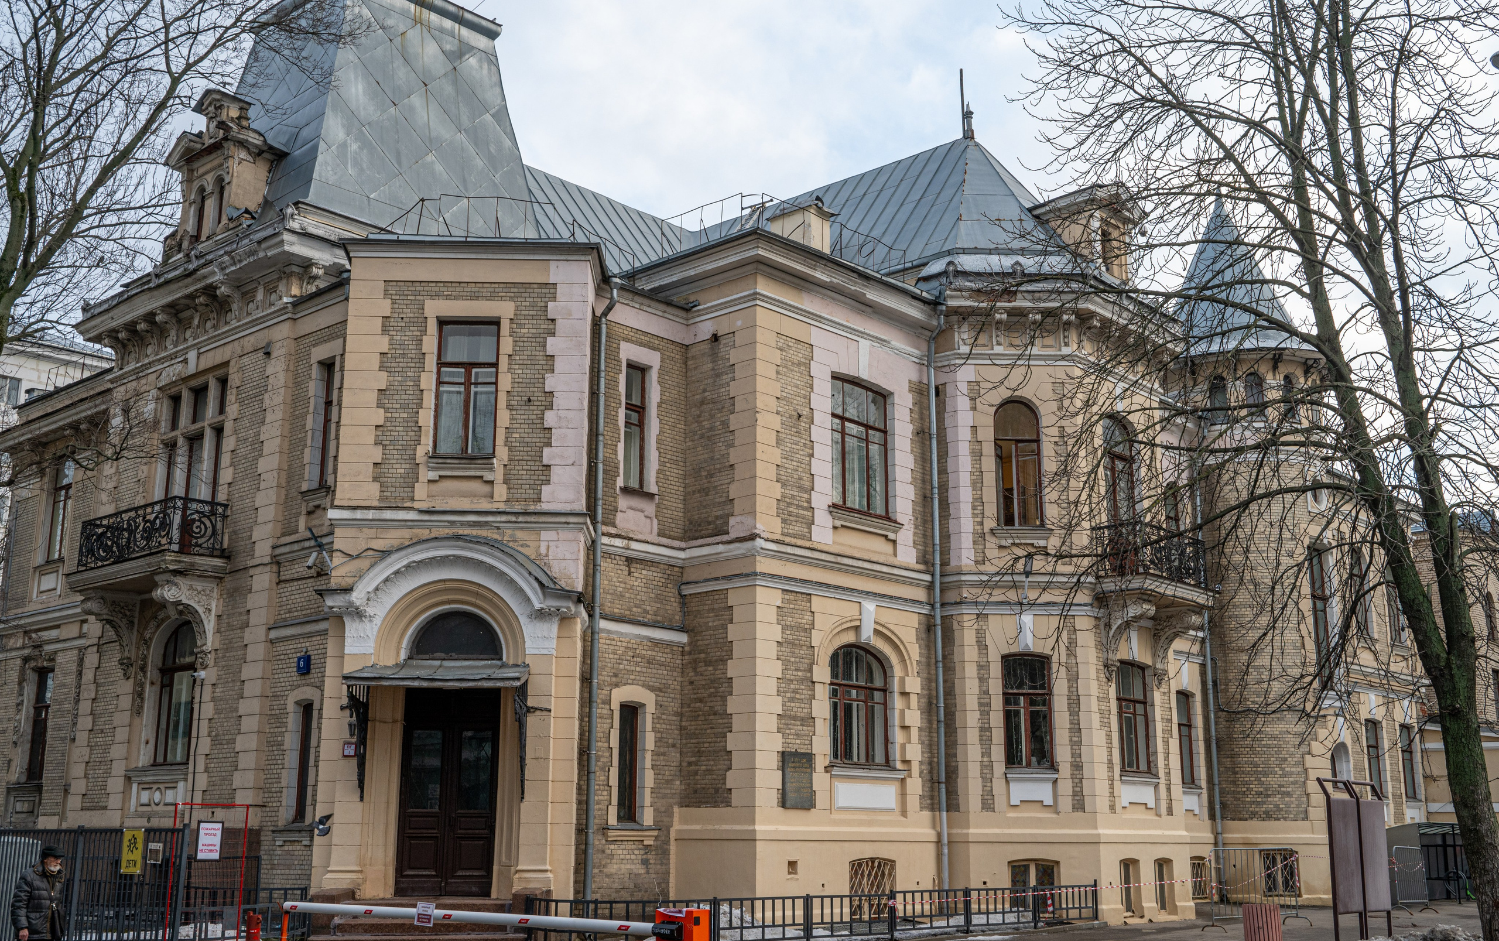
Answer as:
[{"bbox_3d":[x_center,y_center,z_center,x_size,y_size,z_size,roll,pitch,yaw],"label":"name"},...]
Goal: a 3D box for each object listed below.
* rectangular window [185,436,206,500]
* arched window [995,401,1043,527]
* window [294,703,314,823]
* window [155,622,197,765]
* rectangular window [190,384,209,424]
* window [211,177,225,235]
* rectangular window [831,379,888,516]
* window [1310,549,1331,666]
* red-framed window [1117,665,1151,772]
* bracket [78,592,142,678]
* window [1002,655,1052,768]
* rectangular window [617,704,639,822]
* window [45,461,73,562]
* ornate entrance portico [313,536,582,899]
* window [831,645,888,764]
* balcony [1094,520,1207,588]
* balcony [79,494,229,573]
[{"bbox_3d":[-10.714,0.216,28.474,0.940,1.800,0.200,-12,-18,40],"label":"rectangular window"},{"bbox_3d":[5.419,-0.140,29.201,1.000,2.620,0.200,1,-14,-1],"label":"arched window"},{"bbox_3d":[-7.350,4.881,24.492,0.610,1.990,0.200,-12,-18,40],"label":"window"},{"bbox_3d":[-10.595,4.142,27.438,1.800,2.720,0.200,-12,-18,40],"label":"window"},{"bbox_3d":[-10.719,-1.267,28.611,0.760,0.860,0.200,-12,-19,39],"label":"rectangular window"},{"bbox_3d":[-10.674,-5.316,29.638,0.450,1.300,0.200,-12,-18,40],"label":"window"},{"bbox_3d":[2.120,-0.434,28.039,1.700,2.550,0.200,14,-19,-43],"label":"rectangular window"},{"bbox_3d":[14.762,3.635,37.563,0.750,3.300,0.200,10,-17,-33],"label":"window"},{"bbox_3d":[7.625,4.909,29.005,0.200,2.180,1.200,-13,-19,42],"label":"red-framed window"},{"bbox_3d":[-12.514,3.195,28.349,0.440,1.580,0.950,-12,-18,40],"label":"bracket"},{"bbox_3d":[5.353,4.624,28.013,0.980,2.170,0.200,1,-14,-1],"label":"window"},{"bbox_3d":[-2.074,4.948,24.564,0.200,2.000,0.560,-13,-20,43],"label":"rectangular window"},{"bbox_3d":[-15.280,0.878,32.669,1.290,2.270,0.200,-12,-18,40],"label":"window"},{"bbox_3d":[-4.582,3.687,22.164,3.970,5.387,1.150,1,-14,-2],"label":"ornate entrance portico"},{"bbox_3d":[2.014,4.283,26.791,1.700,2.170,0.200,14,-19,-43],"label":"window"},{"bbox_3d":[8.097,1.770,29.258,1.030,1.000,2.650,-13,-19,42],"label":"balcony"},{"bbox_3d":[-11.363,1.320,27.692,3.690,1.040,1.060,-12,-18,40],"label":"balcony"}]

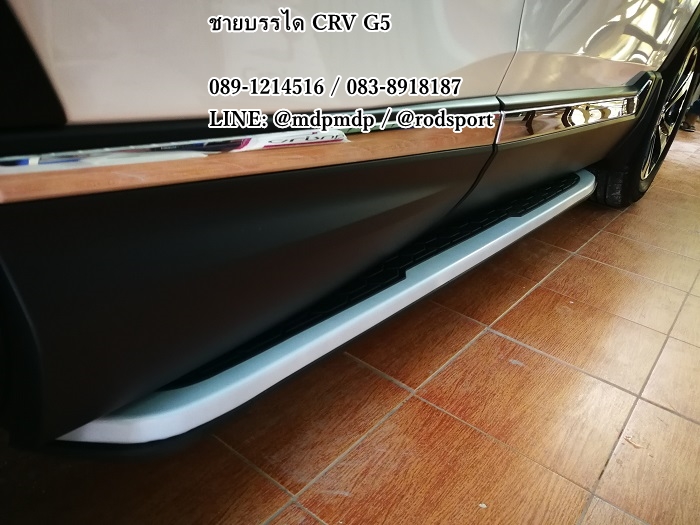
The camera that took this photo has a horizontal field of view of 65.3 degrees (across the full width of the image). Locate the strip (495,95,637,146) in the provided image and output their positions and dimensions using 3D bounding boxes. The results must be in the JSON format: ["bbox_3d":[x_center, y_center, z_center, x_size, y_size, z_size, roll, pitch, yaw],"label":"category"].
[{"bbox_3d":[0.493,-0.308,1.138,0.025,0.055,0.950,25,28,30],"label":"strip"}]

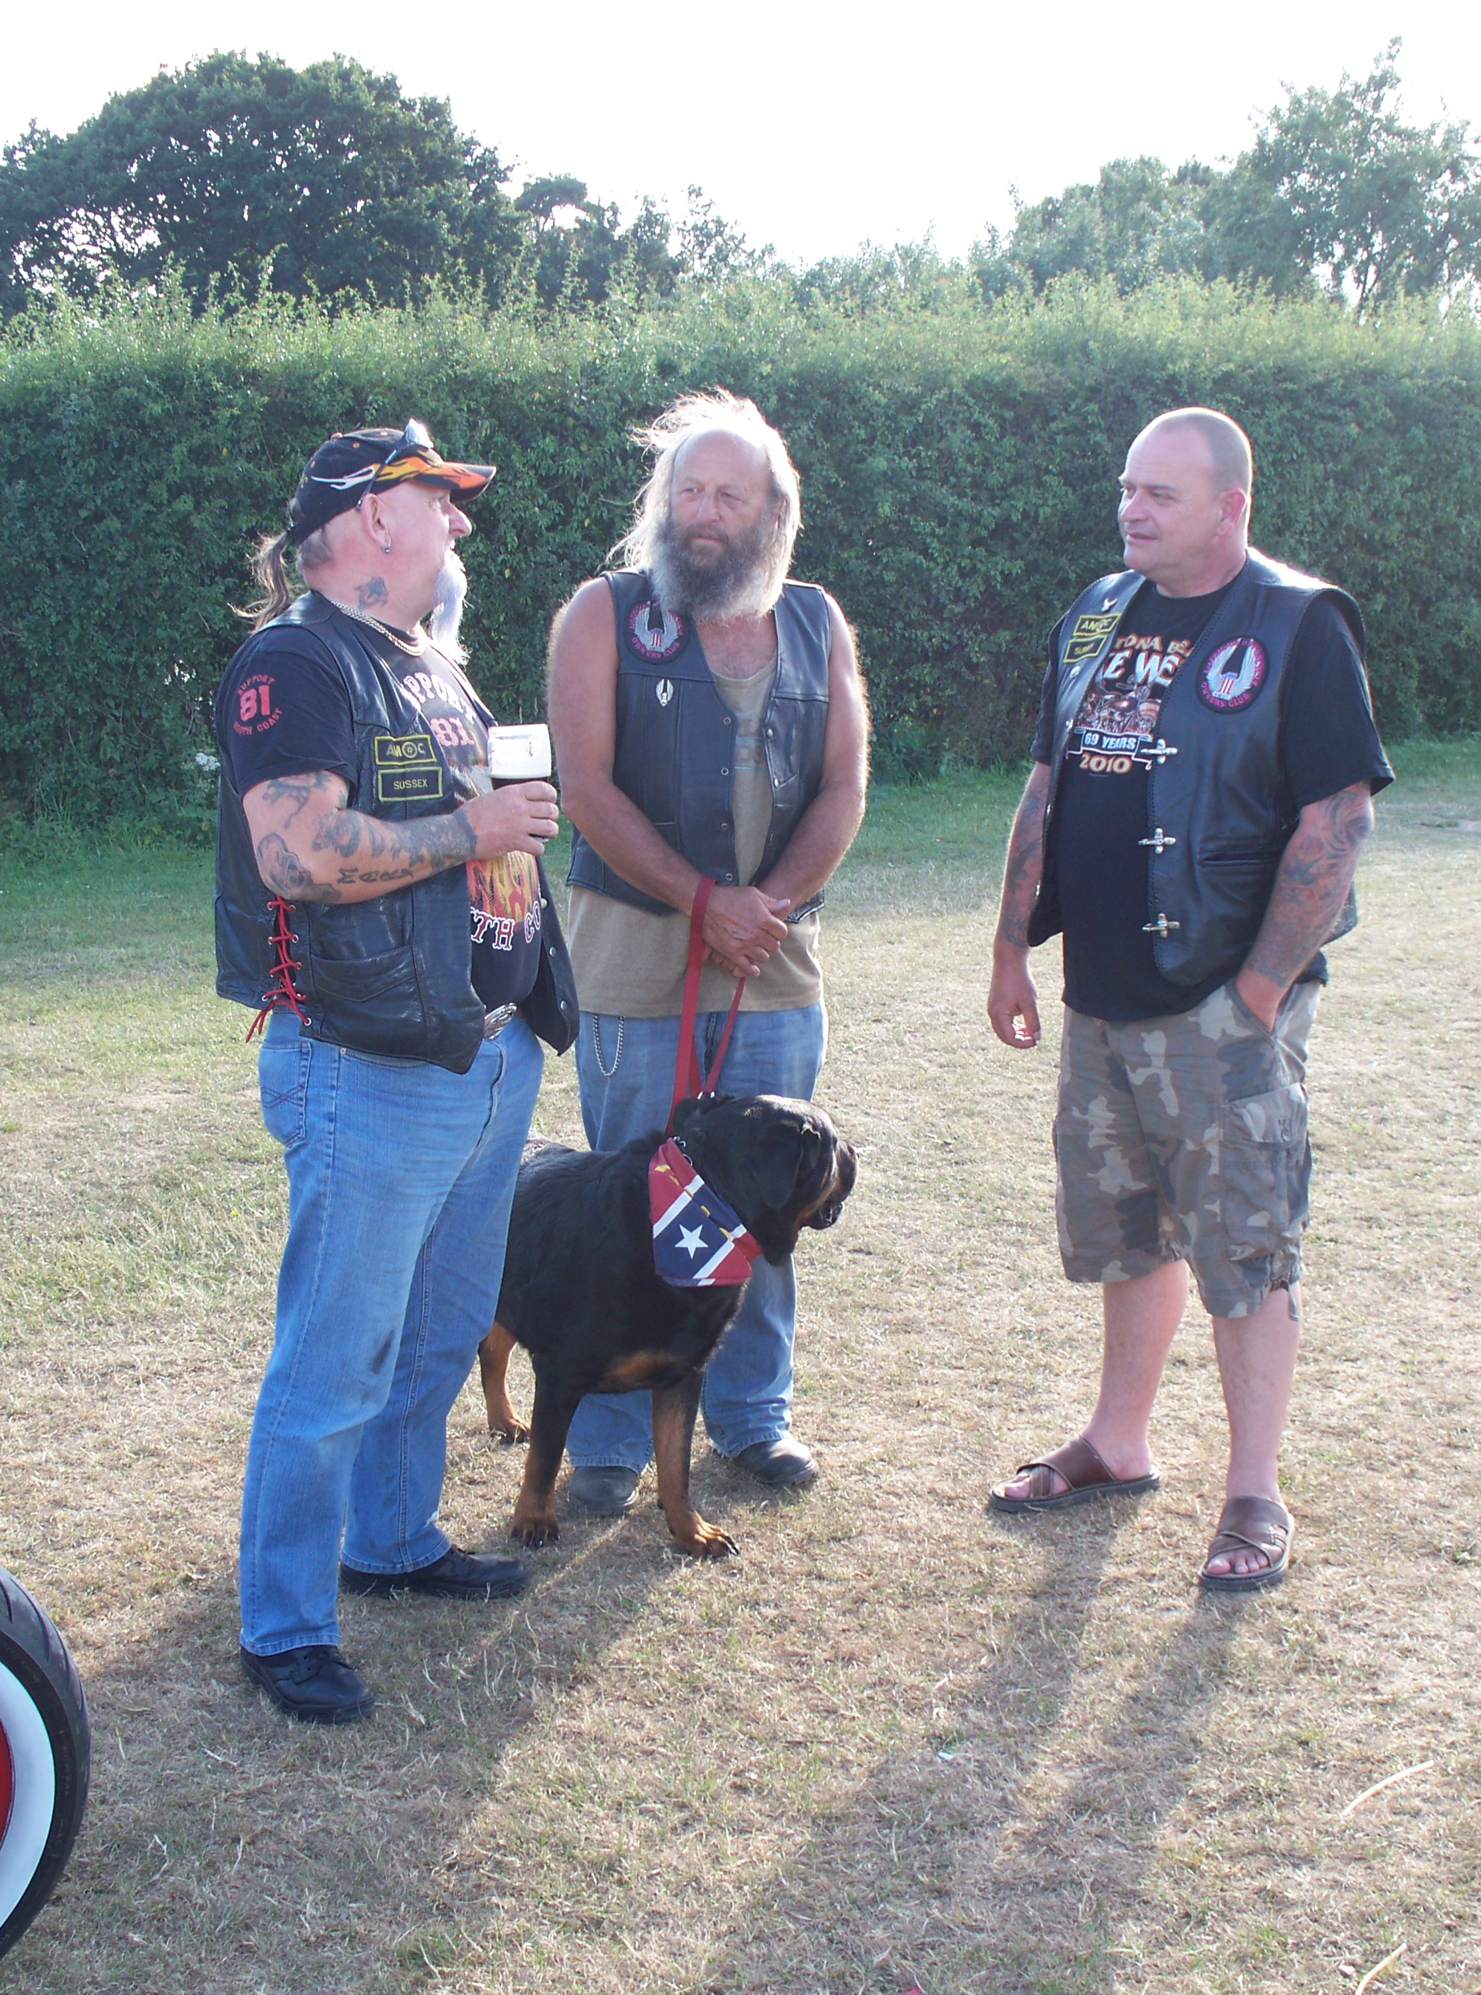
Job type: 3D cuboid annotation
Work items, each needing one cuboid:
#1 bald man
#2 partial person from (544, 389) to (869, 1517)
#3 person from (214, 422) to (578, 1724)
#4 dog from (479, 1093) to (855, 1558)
[{"bbox_3d":[0.700,-0.022,4.365,0.660,1.780,0.460,8,12,43],"label":"bald man"},{"bbox_3d":[-0.054,-0.081,4.622,0.570,1.820,0.380,-3,9,-17],"label":"partial person"},{"bbox_3d":[-0.485,0.070,3.898,0.500,1.740,0.580,4,10,26],"label":"person"},{"bbox_3d":[-0.249,0.484,4.565,0.410,0.720,0.980,-7,11,-37],"label":"dog"}]

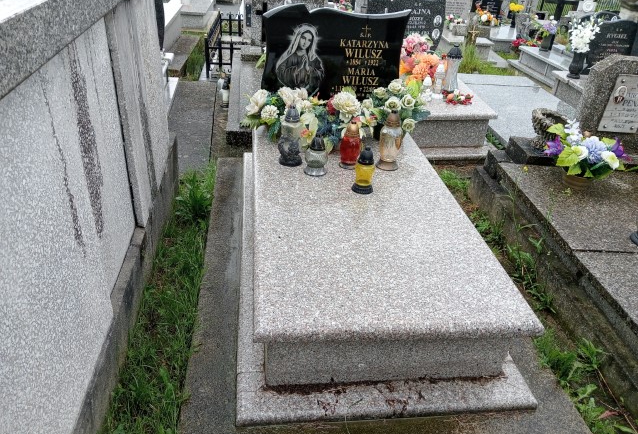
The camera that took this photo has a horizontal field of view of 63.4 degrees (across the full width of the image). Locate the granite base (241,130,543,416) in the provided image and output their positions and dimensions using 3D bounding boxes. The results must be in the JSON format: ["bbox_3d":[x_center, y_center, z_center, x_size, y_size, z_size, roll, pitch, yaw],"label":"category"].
[{"bbox_3d":[0.138,-0.020,2.624,1.050,0.372,2.210,0,29,-8],"label":"granite base"}]

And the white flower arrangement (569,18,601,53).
[{"bbox_3d":[2.821,-1.910,5.431,0.326,0.357,0.273,2,29,-4],"label":"white flower arrangement"}]

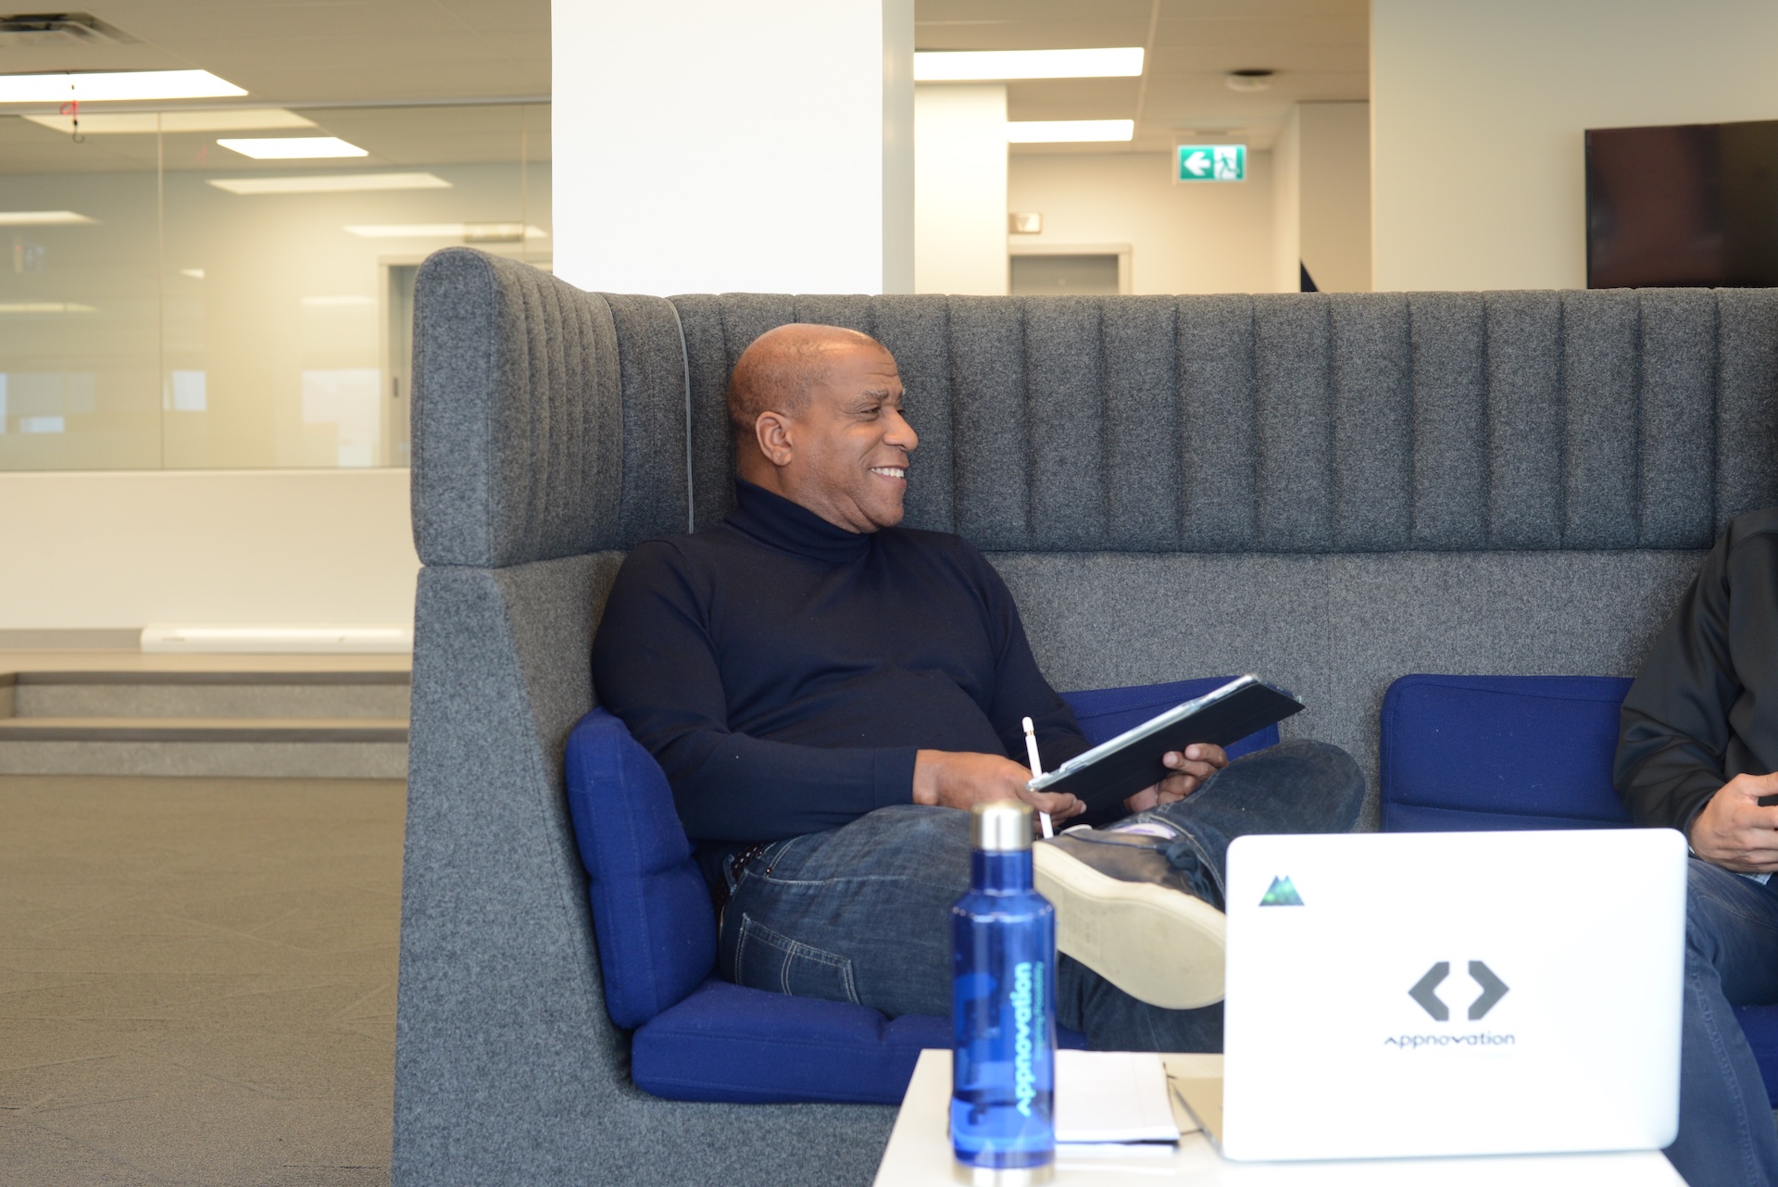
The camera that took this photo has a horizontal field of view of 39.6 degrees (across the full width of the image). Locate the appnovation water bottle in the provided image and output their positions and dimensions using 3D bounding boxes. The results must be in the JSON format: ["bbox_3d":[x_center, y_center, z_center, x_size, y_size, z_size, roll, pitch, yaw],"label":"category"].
[{"bbox_3d":[0.081,0.281,1.756,0.072,0.261,0.072,-1,2,0],"label":"appnovation water bottle"}]

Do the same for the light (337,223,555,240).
[{"bbox_3d":[-2.889,-2.394,16.250,1.210,0.070,0.600,0,2,4],"label":"light"}]

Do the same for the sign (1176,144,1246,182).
[{"bbox_3d":[1.613,-2.151,12.350,0.340,0.185,0.060,0,2,4],"label":"sign"}]

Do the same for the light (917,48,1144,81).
[{"bbox_3d":[0.466,-2.253,10.461,1.210,0.070,0.610,0,2,4],"label":"light"}]

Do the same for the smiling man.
[{"bbox_3d":[0.114,0.298,2.720,0.720,1.180,0.830,-2,2,-37],"label":"smiling man"}]

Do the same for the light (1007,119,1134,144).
[{"bbox_3d":[0.908,-2.312,12.272,0.610,0.070,0.610,0,2,4],"label":"light"}]

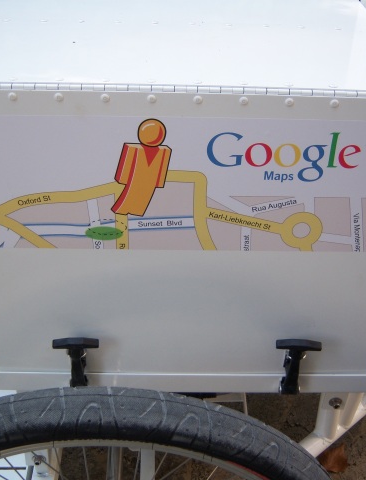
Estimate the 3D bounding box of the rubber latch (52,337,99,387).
[{"bbox_3d":[-0.144,0.171,0.921,0.063,0.105,0.035,1,33,-2],"label":"rubber latch"}]

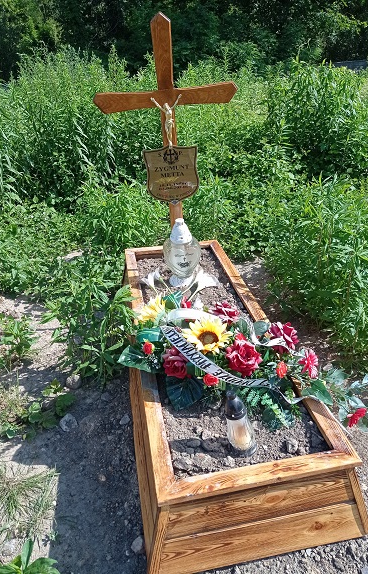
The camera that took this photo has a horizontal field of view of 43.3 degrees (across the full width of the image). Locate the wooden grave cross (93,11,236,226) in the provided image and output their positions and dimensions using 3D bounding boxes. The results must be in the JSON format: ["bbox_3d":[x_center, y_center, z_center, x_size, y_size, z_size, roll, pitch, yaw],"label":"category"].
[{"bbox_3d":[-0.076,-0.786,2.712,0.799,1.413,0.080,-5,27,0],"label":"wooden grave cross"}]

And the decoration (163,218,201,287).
[{"bbox_3d":[-0.009,-0.182,2.428,0.190,0.342,0.190,-8,27,-6],"label":"decoration"}]

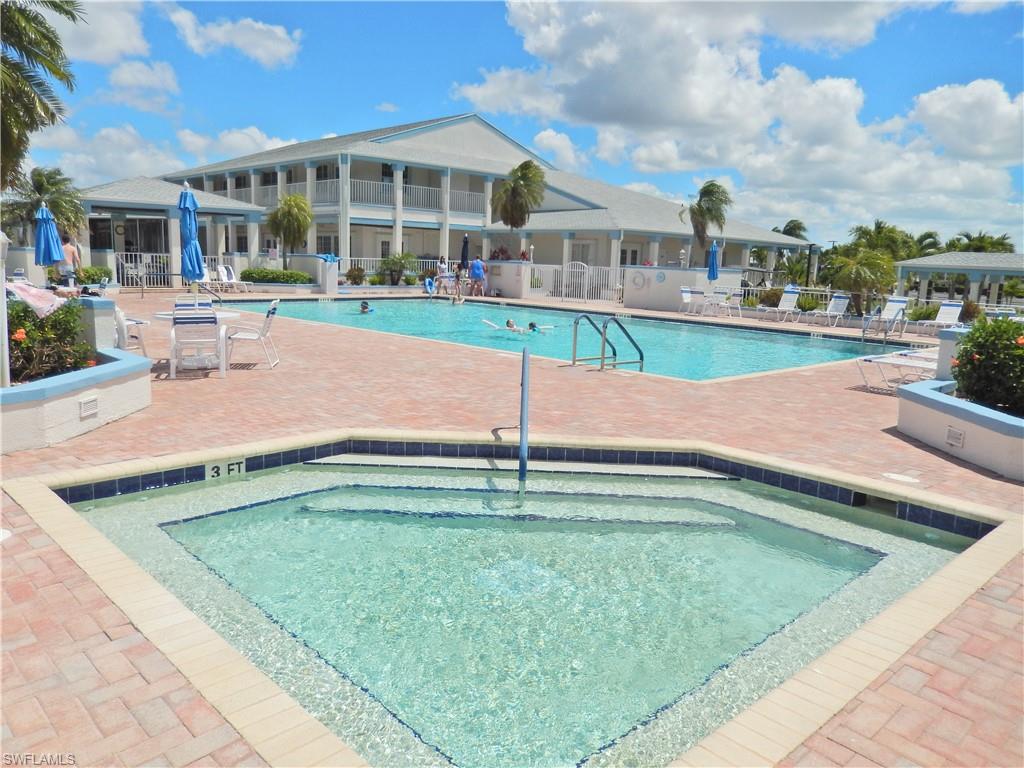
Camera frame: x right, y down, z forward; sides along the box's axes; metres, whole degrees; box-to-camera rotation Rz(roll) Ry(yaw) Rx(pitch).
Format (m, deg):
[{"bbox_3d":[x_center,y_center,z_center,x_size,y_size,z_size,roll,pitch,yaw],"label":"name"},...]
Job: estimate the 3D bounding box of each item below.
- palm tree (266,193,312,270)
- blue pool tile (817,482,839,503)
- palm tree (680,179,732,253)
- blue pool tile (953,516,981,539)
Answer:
[{"bbox_3d":[-8.713,-5.650,28.912,1.850,3.520,1.850,2,9,0],"label":"palm tree"},{"bbox_3d":[2.406,0.824,5.616,0.012,0.130,0.152,-6,13,-42],"label":"blue pool tile"},{"bbox_3d":[7.321,-5.362,27.960,2.000,4.900,2.000,2,9,0],"label":"palm tree"},{"bbox_3d":[3.041,0.960,4.932,0.012,0.130,0.152,-6,13,-42],"label":"blue pool tile"}]

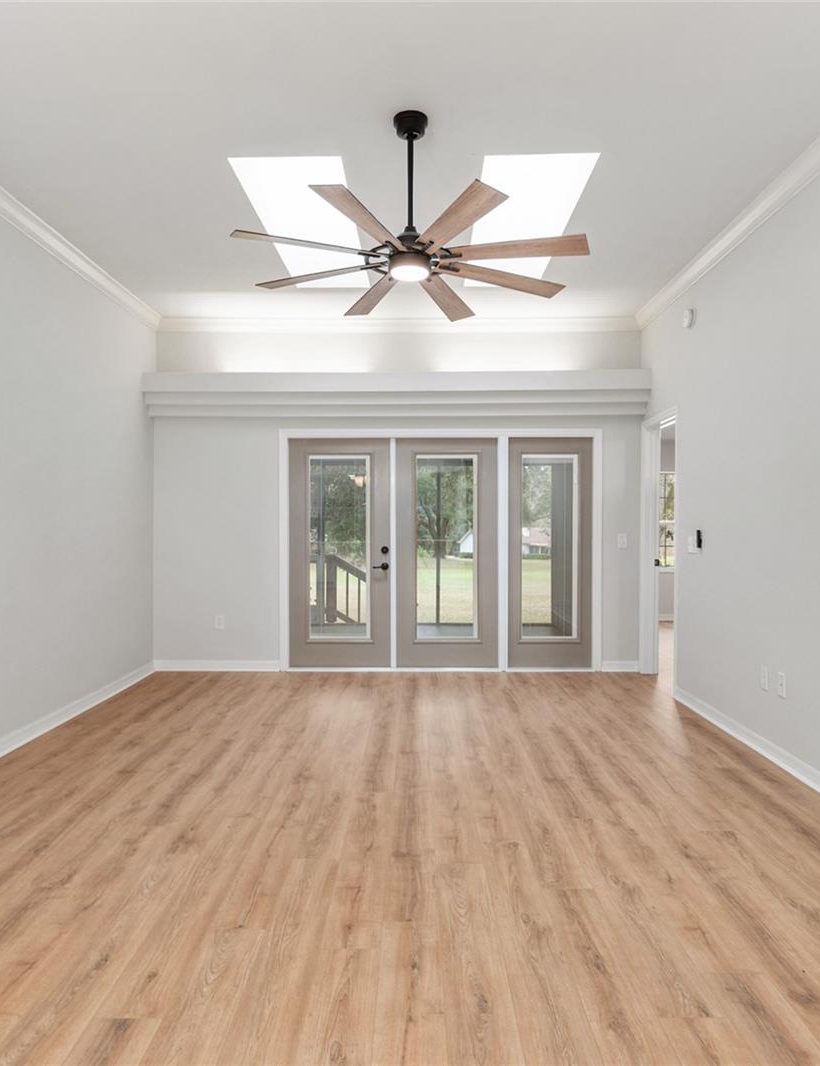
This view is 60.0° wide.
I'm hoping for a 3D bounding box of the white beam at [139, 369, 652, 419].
[{"bbox_3d":[-0.110,-1.162,6.003,4.201,0.353,0.267,0,1,1],"label":"white beam"}]

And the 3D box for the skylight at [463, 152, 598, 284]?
[{"bbox_3d":[0.660,-1.841,4.365,0.555,0.080,1.885,0,1,1],"label":"skylight"}]

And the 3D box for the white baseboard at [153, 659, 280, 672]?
[{"bbox_3d":[-1.664,1.154,6.169,1.085,0.097,0.015,0,1,1],"label":"white baseboard"}]

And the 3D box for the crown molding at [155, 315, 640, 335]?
[{"bbox_3d":[-0.109,-1.793,6.088,4.201,0.107,0.085,0,1,1],"label":"crown molding"}]

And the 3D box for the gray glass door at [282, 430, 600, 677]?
[{"bbox_3d":[0.270,0.154,6.184,2.783,2.097,0.130,0,1,1],"label":"gray glass door"}]

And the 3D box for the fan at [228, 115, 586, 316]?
[{"bbox_3d":[0.002,-1.479,3.117,1.560,0.680,1.560,0,1,1],"label":"fan"}]

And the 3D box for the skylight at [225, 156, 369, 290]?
[{"bbox_3d":[-0.587,-1.841,4.394,0.551,0.080,1.893,0,1,1],"label":"skylight"}]

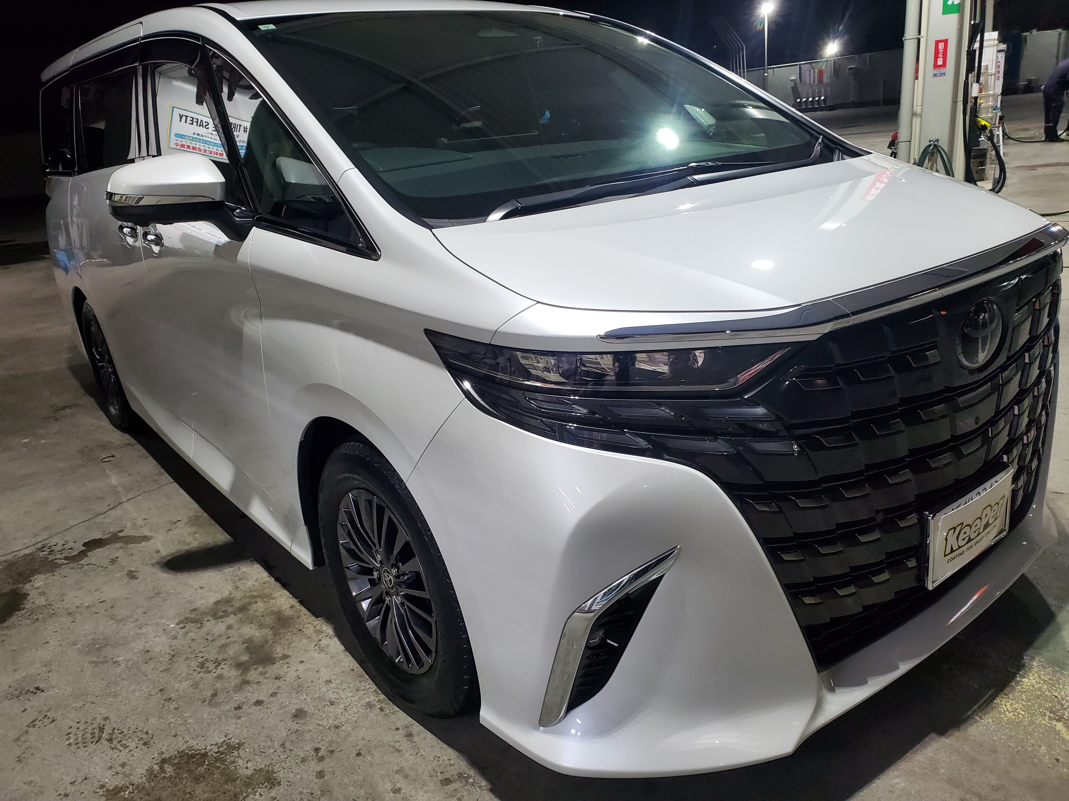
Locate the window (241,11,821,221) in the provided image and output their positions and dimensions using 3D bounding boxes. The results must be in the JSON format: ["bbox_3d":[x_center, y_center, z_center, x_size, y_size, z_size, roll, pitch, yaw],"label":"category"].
[{"bbox_3d":[0.082,-0.886,2.282,1.500,0.150,1.220,-19,49,-35],"label":"window"}]

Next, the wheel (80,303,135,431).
[{"bbox_3d":[-2.175,-0.187,4.246,0.220,0.710,0.710,-19,23,-35],"label":"wheel"}]

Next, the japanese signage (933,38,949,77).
[{"bbox_3d":[4.504,-3.805,8.900,0.160,0.410,0.020,-7,19,-3],"label":"japanese signage"}]

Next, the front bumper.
[{"bbox_3d":[0.692,0.123,1.934,1.840,0.740,0.730,-19,23,-35],"label":"front bumper"}]

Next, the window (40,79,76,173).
[{"bbox_3d":[-2.401,-1.362,4.052,0.070,0.410,0.870,-6,16,-35],"label":"window"}]

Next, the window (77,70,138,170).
[{"bbox_3d":[-1.758,-1.137,3.280,0.060,0.390,1.000,-8,16,-39],"label":"window"}]

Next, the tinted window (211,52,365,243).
[{"bbox_3d":[-0.630,-0.656,1.956,0.080,0.480,0.950,-9,17,-43],"label":"tinted window"}]

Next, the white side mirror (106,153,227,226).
[{"bbox_3d":[-0.913,-0.522,1.979,0.255,0.170,0.165,-19,23,-35],"label":"white side mirror"}]

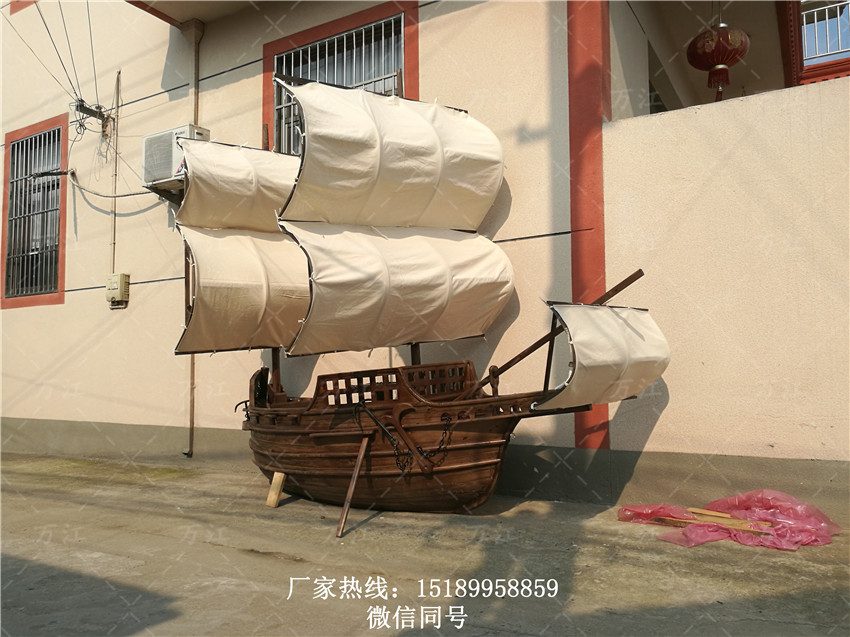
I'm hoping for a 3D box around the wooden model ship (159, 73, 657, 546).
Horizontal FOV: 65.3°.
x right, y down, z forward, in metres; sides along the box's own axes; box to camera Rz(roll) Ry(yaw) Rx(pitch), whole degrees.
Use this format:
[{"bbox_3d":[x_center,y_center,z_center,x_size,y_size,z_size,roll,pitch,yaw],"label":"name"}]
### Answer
[{"bbox_3d":[-0.231,-0.218,4.997,3.650,3.320,1.750,-3,-5,33],"label":"wooden model ship"}]

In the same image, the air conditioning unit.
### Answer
[{"bbox_3d":[-2.775,-1.780,7.400,0.770,0.550,0.285,-3,-4,30],"label":"air conditioning unit"}]

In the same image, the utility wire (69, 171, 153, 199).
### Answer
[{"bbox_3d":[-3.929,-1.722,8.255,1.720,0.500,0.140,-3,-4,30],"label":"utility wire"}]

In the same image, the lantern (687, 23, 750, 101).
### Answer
[{"bbox_3d":[2.820,-2.430,6.380,0.590,0.840,0.590,-3,-4,30],"label":"lantern"}]

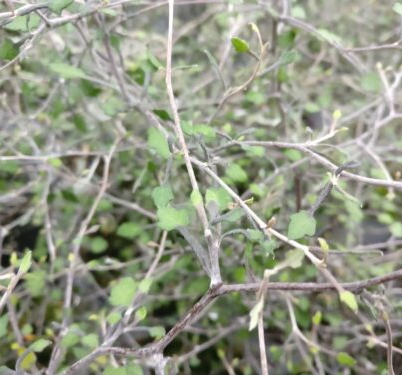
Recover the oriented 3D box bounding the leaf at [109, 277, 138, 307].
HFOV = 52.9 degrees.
[{"bbox_3d":[-0.071,0.095,0.370,0.024,0.006,0.028,15,69,6],"label":"leaf"}]

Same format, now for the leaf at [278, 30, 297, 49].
[{"bbox_3d":[0.098,-0.168,0.460,0.020,0.007,0.024,32,70,13],"label":"leaf"}]

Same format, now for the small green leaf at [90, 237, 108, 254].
[{"bbox_3d":[-0.117,0.066,0.460,0.021,0.006,0.022,0,66,0],"label":"small green leaf"}]

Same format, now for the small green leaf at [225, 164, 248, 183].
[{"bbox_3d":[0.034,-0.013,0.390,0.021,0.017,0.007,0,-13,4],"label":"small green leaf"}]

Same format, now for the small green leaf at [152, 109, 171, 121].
[{"bbox_3d":[-0.037,-0.068,0.380,0.018,0.006,0.011,27,59,10],"label":"small green leaf"}]

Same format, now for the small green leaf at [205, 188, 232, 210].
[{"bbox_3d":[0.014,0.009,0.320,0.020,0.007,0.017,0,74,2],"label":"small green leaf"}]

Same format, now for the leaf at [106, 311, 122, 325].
[{"bbox_3d":[-0.082,0.122,0.380,0.014,0.005,0.014,14,67,6],"label":"leaf"}]

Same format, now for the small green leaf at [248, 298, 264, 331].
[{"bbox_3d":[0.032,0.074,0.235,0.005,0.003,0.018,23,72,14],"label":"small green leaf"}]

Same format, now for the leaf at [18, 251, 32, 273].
[{"bbox_3d":[-0.148,0.063,0.340,0.010,0.021,0.006,29,4,34],"label":"leaf"}]

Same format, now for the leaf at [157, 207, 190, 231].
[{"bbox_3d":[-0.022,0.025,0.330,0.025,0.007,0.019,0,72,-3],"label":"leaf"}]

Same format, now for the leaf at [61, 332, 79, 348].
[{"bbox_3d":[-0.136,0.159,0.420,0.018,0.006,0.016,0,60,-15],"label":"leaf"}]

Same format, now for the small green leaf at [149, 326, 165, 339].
[{"bbox_3d":[-0.030,0.100,0.280,0.011,0.003,0.010,0,45,-6],"label":"small green leaf"}]

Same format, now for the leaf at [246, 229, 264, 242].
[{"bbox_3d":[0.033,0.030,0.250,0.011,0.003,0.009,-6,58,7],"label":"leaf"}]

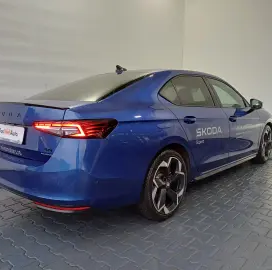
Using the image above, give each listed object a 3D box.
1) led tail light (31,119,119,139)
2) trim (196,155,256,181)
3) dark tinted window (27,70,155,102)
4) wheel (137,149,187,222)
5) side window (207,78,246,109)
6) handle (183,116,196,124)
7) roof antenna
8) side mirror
[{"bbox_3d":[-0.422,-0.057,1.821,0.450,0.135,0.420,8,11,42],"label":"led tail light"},{"bbox_3d":[1.262,0.384,3.405,0.050,0.080,1.900,8,11,42],"label":"trim"},{"bbox_3d":[-0.535,-0.511,2.623,1.320,0.100,0.820,8,30,42],"label":"dark tinted window"},{"bbox_3d":[0.232,0.449,2.437,0.235,0.668,0.668,8,11,42],"label":"wheel"},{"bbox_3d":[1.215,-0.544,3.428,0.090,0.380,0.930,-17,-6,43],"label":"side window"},{"bbox_3d":[0.520,-0.141,2.484,0.050,0.060,0.215,8,11,42],"label":"handle"},{"bbox_3d":[-0.167,-0.750,2.993,0.065,0.078,0.160,8,11,42],"label":"roof antenna"},{"bbox_3d":[1.657,-0.432,3.623,0.190,0.135,0.140,8,11,42],"label":"side mirror"}]

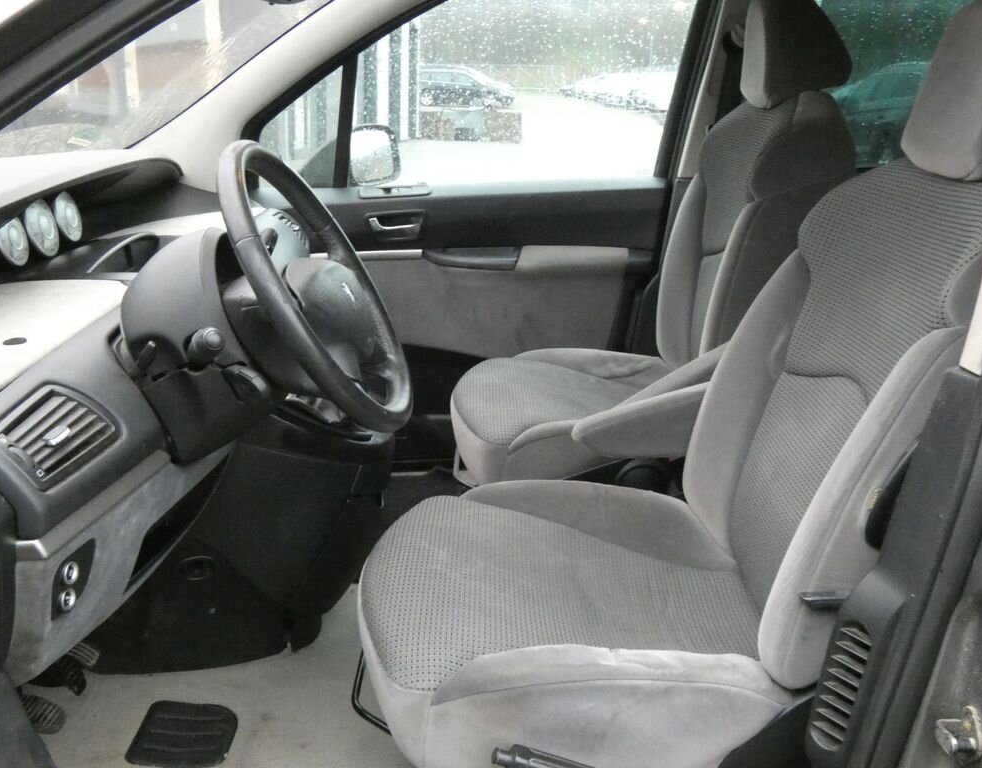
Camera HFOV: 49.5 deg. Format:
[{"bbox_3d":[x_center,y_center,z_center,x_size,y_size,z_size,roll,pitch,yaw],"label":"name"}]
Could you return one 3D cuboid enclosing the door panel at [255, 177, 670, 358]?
[{"bbox_3d":[-0.082,-0.222,2.480,0.975,0.500,0.130,0,17,5],"label":"door panel"}]

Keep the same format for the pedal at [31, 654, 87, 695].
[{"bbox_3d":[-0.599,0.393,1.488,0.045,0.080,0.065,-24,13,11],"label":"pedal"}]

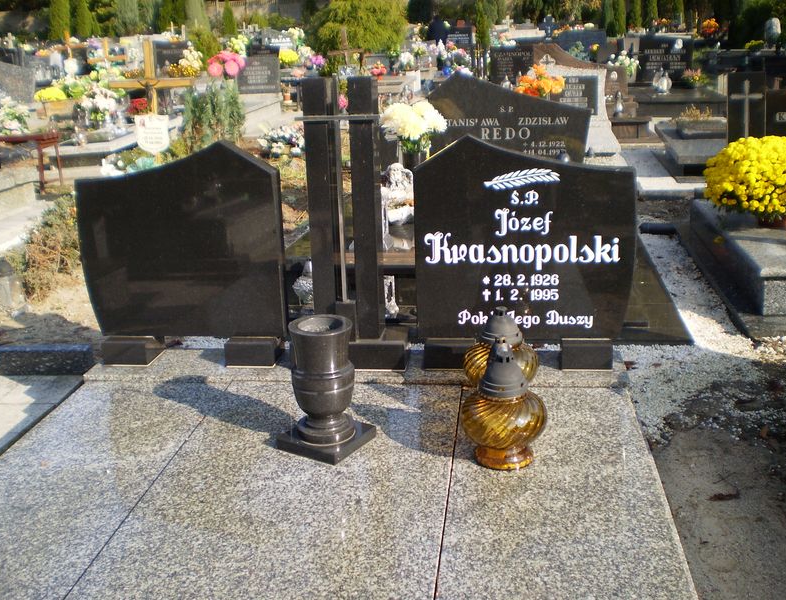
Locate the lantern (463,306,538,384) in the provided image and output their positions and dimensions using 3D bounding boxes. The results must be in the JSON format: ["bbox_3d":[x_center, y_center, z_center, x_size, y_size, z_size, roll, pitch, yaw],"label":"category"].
[{"bbox_3d":[0.321,0.169,2.462,0.222,0.322,0.222,1,18,7],"label":"lantern"}]

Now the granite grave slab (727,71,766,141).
[{"bbox_3d":[2.100,-1.004,5.065,0.209,0.768,0.100,1,18,7],"label":"granite grave slab"}]

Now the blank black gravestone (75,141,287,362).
[{"bbox_3d":[-0.678,-0.194,2.718,0.650,0.650,0.080,1,18,8],"label":"blank black gravestone"}]

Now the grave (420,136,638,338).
[{"bbox_3d":[0.415,-0.199,2.661,0.682,0.655,0.070,1,18,7],"label":"grave"}]

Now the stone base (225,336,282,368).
[{"bbox_3d":[-0.463,0.158,2.819,0.158,0.089,0.143,1,18,8],"label":"stone base"}]

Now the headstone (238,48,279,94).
[{"bbox_3d":[-1.884,-3.227,11.700,0.570,0.620,0.120,1,18,8],"label":"headstone"}]

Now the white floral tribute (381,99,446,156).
[{"bbox_3d":[0.107,-0.904,4.359,0.340,0.270,0.300,1,18,7],"label":"white floral tribute"}]

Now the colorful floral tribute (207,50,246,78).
[{"bbox_3d":[-1.792,-2.534,8.953,0.370,0.300,0.320,1,18,7],"label":"colorful floral tribute"}]

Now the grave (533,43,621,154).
[{"bbox_3d":[1.831,-1.990,8.300,0.880,1.020,0.220,1,18,8],"label":"grave"}]

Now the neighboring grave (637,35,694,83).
[{"bbox_3d":[3.996,-3.519,12.200,0.770,0.680,0.140,1,18,8],"label":"neighboring grave"}]

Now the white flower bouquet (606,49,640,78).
[{"bbox_3d":[3.131,-3.185,11.302,0.390,0.380,0.320,1,18,7],"label":"white flower bouquet"}]

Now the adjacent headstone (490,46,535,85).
[{"bbox_3d":[1.653,-3.085,11.288,0.692,0.720,0.120,1,18,7],"label":"adjacent headstone"}]

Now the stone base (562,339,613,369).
[{"bbox_3d":[0.639,0.161,2.751,0.158,0.100,0.150,1,18,7],"label":"stone base"}]

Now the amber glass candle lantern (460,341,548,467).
[{"bbox_3d":[0.284,0.249,2.097,0.214,0.320,0.214,1,18,8],"label":"amber glass candle lantern"}]

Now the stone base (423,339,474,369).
[{"bbox_3d":[0.196,0.155,2.808,0.166,0.100,0.150,1,18,7],"label":"stone base"}]

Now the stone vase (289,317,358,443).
[{"bbox_3d":[-0.181,0.212,2.185,0.170,0.315,0.170,1,18,8],"label":"stone vase"}]

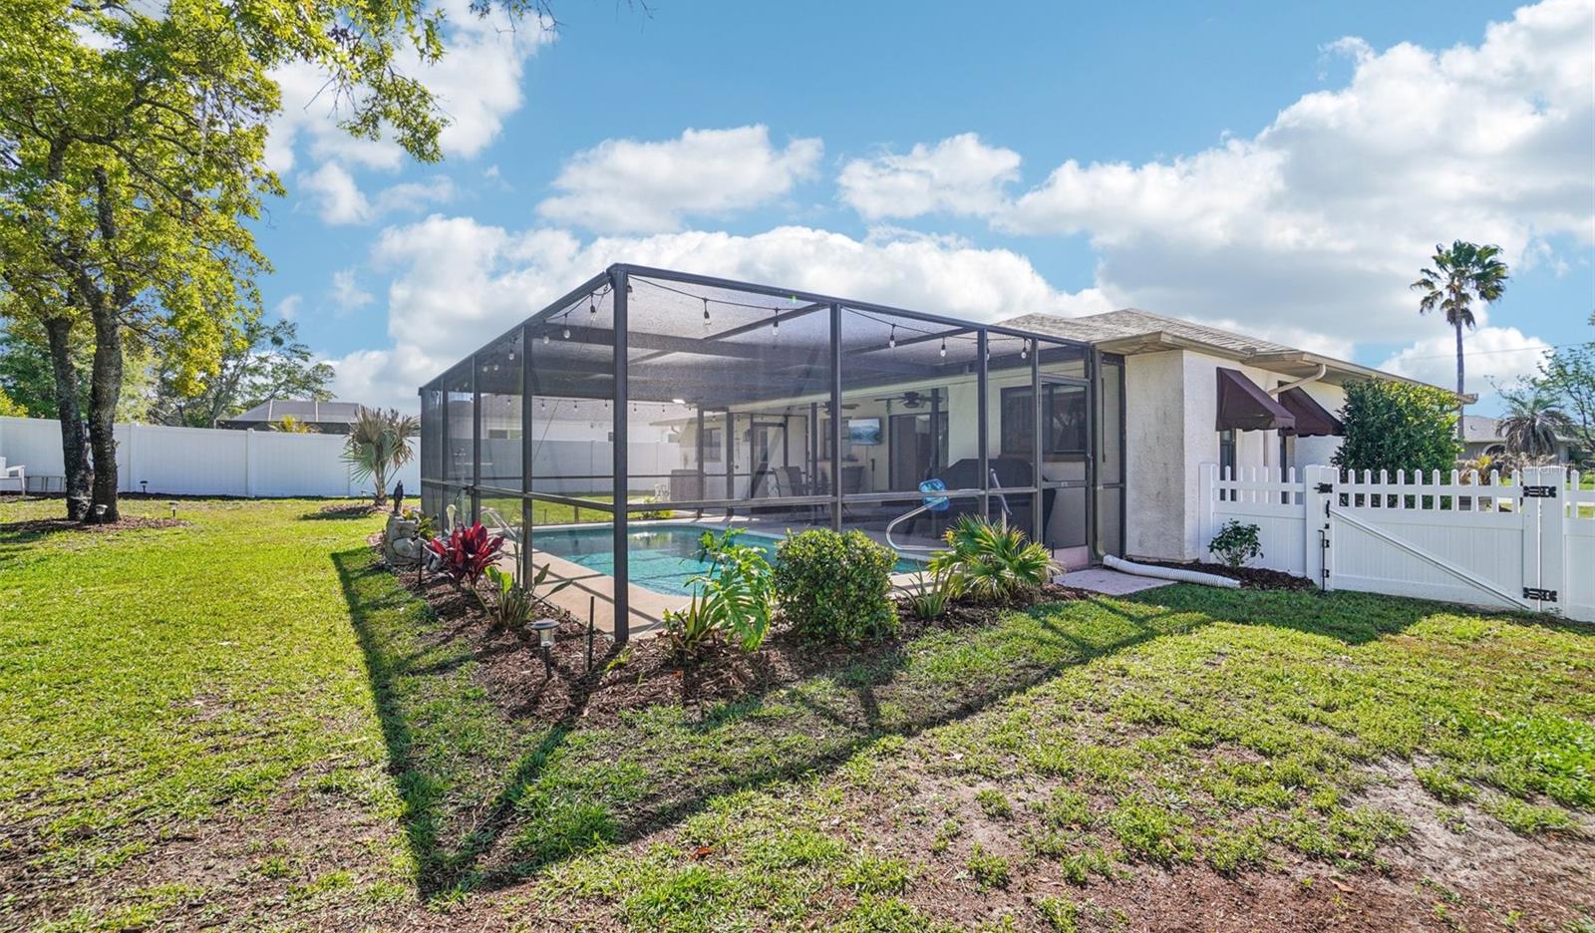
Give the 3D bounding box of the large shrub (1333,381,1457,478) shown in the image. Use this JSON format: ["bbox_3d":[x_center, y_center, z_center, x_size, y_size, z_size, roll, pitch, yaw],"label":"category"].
[{"bbox_3d":[8.910,-0.090,9.900,1.500,2.450,1.500,0,1,-37],"label":"large shrub"}]

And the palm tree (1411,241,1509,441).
[{"bbox_3d":[35.900,-5.550,36.000,4.000,13.300,4.000,0,1,44],"label":"palm tree"}]

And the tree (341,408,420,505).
[{"bbox_3d":[-10.160,-0.260,16.200,1.750,2.430,1.750,0,0,-32],"label":"tree"}]

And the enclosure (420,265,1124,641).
[{"bbox_3d":[-1.454,-0.187,10.200,6.450,2.600,9.600,0,1,-37],"label":"enclosure"}]

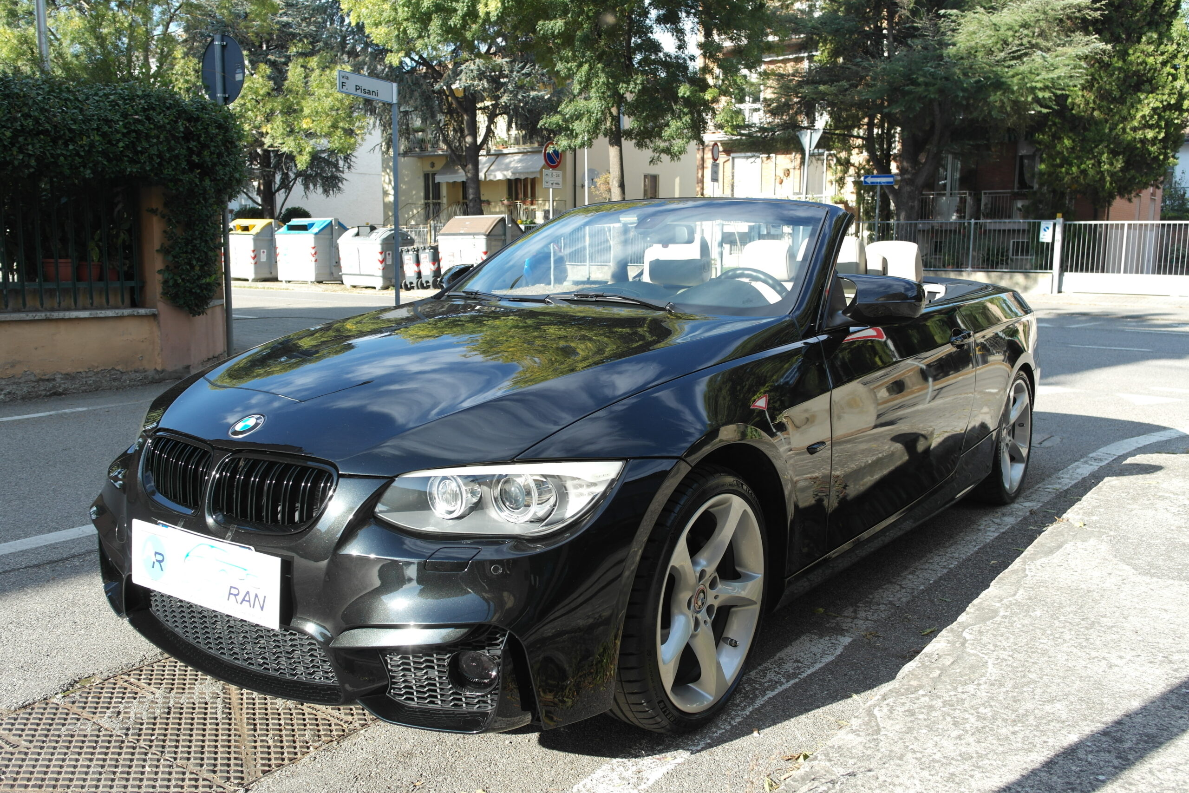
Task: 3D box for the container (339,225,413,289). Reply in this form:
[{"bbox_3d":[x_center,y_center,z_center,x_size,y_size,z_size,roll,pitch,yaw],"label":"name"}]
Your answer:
[{"bbox_3d":[-5.510,-3.532,25.136,1.342,1.539,1.392,5,9,23],"label":"container"}]

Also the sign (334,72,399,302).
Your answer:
[{"bbox_3d":[-2.539,-2.065,11.216,0.070,2.991,0.838,7,10,37],"label":"sign"}]

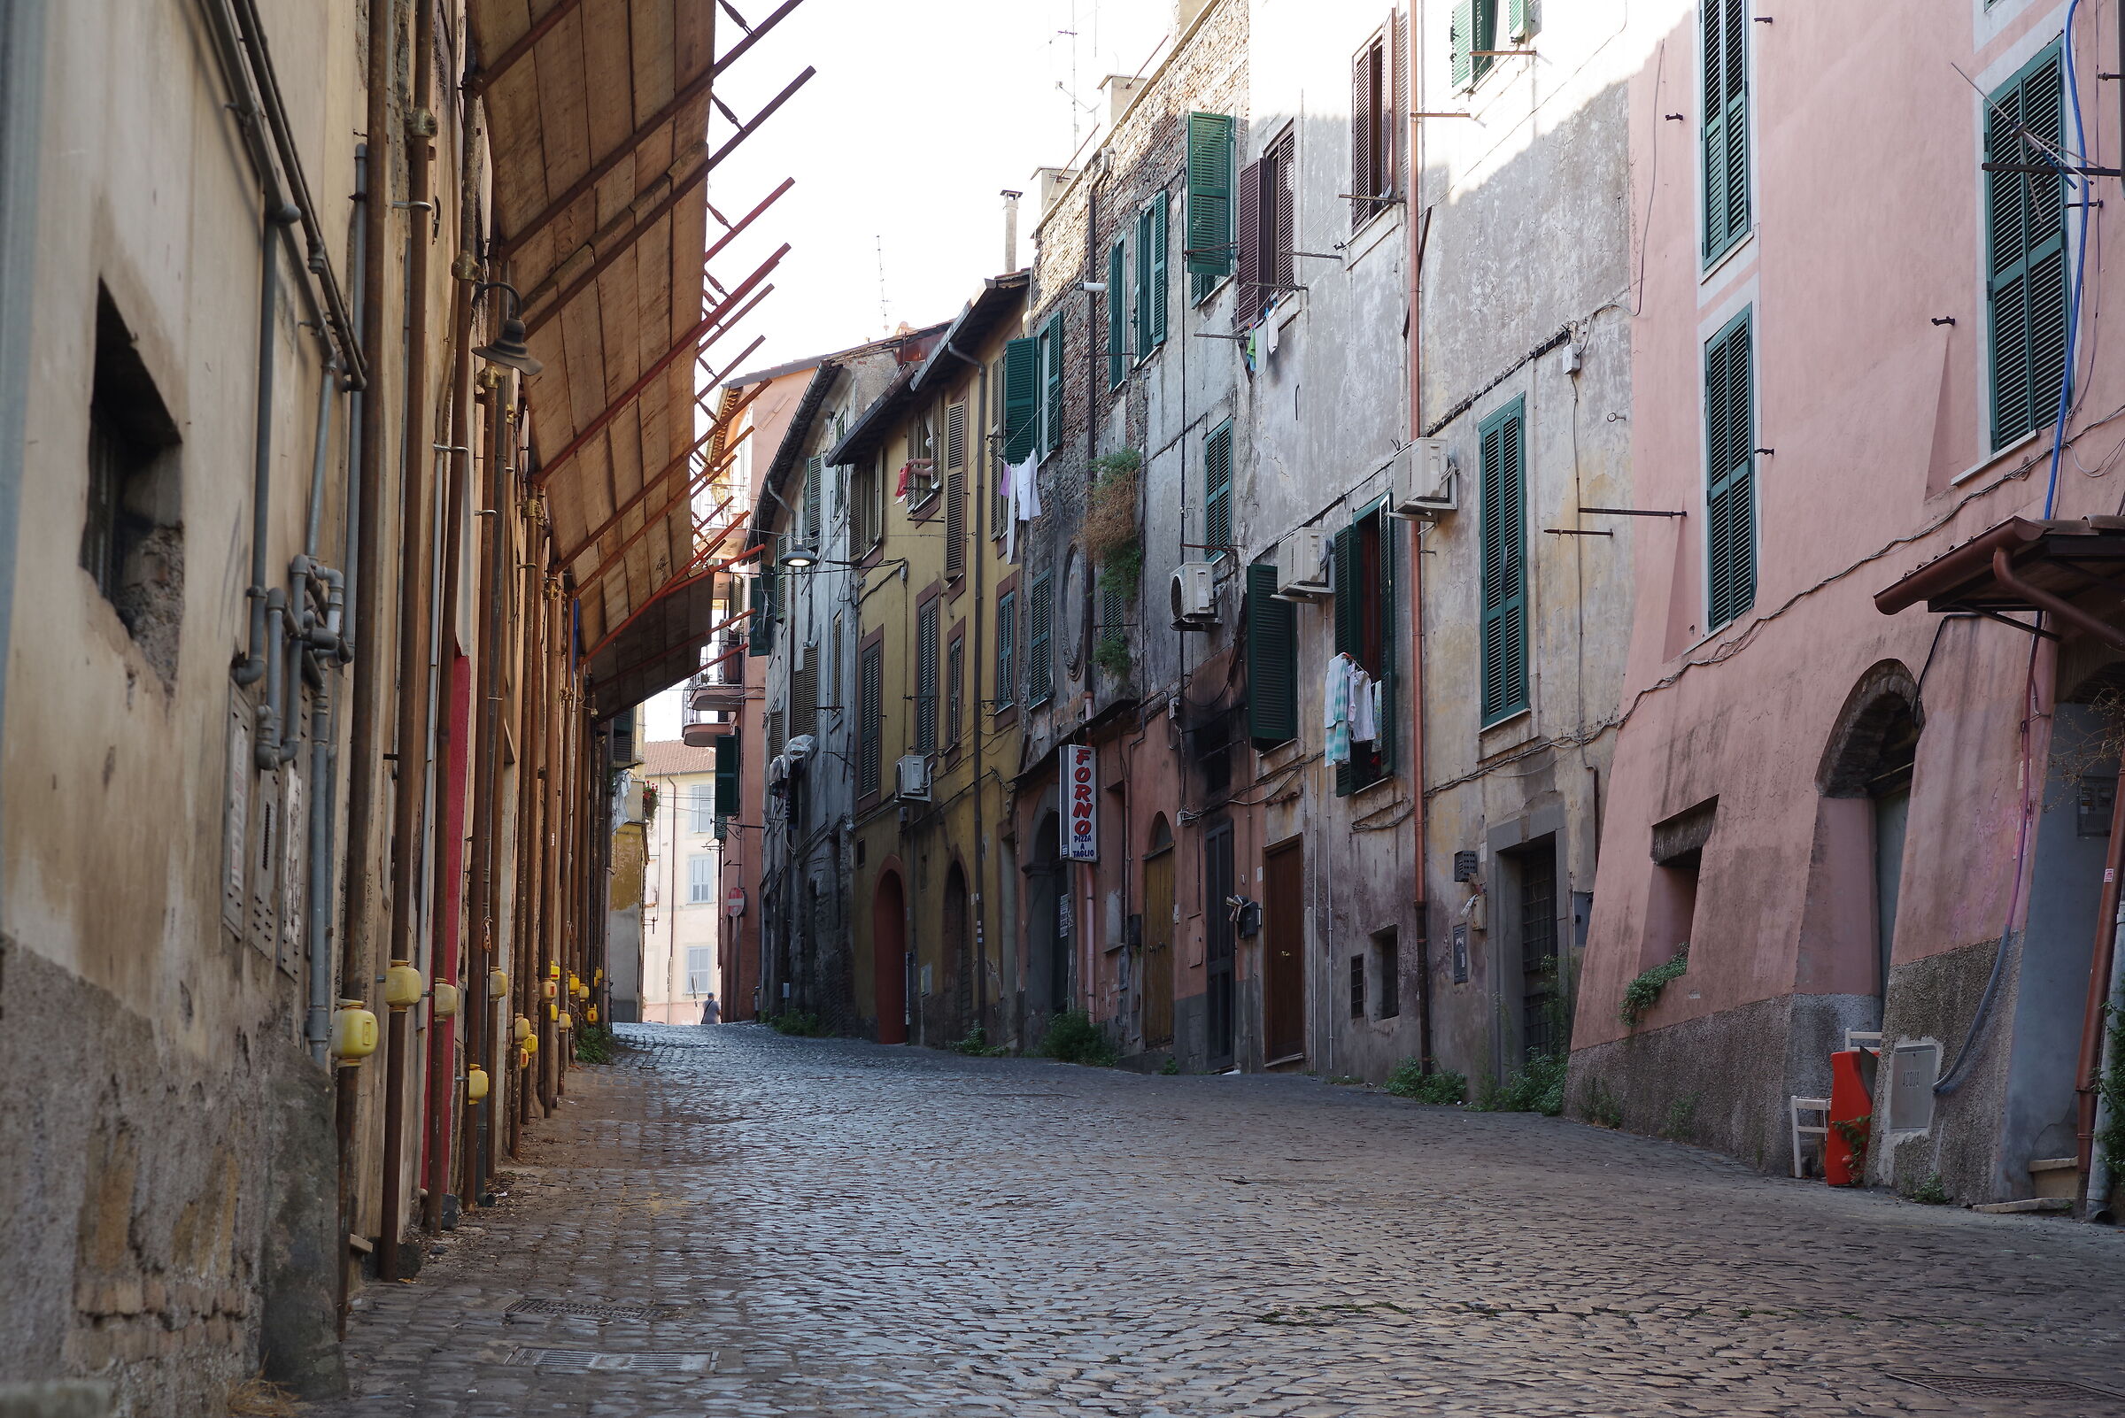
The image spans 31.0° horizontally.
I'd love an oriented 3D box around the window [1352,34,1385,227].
[{"bbox_3d":[2.827,-5.315,35.300,0.130,1.700,0.880,3,-10,-14],"label":"window"}]

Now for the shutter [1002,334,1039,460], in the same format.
[{"bbox_3d":[-0.511,-3.875,48.200,0.450,1.600,0.060,-5,-11,29],"label":"shutter"}]

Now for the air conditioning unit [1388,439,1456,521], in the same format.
[{"bbox_3d":[3.007,-1.903,32.391,0.310,0.560,0.790,2,-9,-11],"label":"air conditioning unit"}]

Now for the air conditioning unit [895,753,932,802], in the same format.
[{"bbox_3d":[-2.161,0.982,54.679,0.290,0.550,0.760,2,-8,-14],"label":"air conditioning unit"}]

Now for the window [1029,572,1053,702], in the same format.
[{"bbox_3d":[-0.278,-0.894,48.625,0.120,1.620,1.150,2,-9,-13],"label":"window"}]

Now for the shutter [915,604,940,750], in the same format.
[{"bbox_3d":[-1.927,-0.427,55.025,0.120,2.318,1.280,2,-8,-14],"label":"shutter"}]

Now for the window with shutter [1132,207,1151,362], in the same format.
[{"bbox_3d":[0.911,-4.772,43.000,0.130,1.750,0.750,3,-10,-14],"label":"window with shutter"}]

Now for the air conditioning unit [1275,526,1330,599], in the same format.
[{"bbox_3d":[2.269,-1.368,36.317,0.280,0.530,0.780,2,-8,-11],"label":"air conditioning unit"}]

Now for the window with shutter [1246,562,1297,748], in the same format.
[{"bbox_3d":[2.023,-0.548,37.200,0.480,1.683,0.060,2,-8,-13],"label":"window with shutter"}]

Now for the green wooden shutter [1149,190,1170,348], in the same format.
[{"bbox_3d":[1.052,-4.929,43.775,0.150,1.775,1.069,2,-8,-12],"label":"green wooden shutter"}]

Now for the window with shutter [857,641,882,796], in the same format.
[{"bbox_3d":[-2.791,0.189,56.000,0.120,2.150,1.050,3,-10,-15],"label":"window with shutter"}]

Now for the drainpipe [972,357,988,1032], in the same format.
[{"bbox_3d":[-1.111,-0.191,51.876,0.130,9.200,0.120,2,-9,-11],"label":"drainpipe"}]

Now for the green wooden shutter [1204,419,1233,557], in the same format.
[{"bbox_3d":[1.620,-2.290,40.100,0.100,1.400,0.900,3,-10,-14],"label":"green wooden shutter"}]

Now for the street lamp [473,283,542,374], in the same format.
[{"bbox_3d":[-2.341,-1.602,16.200,0.320,0.400,0.310,1,-8,-7],"label":"street lamp"}]

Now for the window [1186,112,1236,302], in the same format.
[{"bbox_3d":[1.537,-5.316,39.700,0.490,1.720,0.060,4,-10,-20],"label":"window"}]

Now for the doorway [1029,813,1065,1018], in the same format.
[{"bbox_3d":[-0.060,2.761,48.429,0.350,2.925,2.150,2,-8,-12],"label":"doorway"}]

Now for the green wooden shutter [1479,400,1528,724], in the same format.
[{"bbox_3d":[3.545,-1.170,30.853,0.080,2.514,1.200,2,-8,-11],"label":"green wooden shutter"}]

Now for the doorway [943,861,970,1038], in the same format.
[{"bbox_3d":[-1.484,3.401,54.031,0.400,2.500,1.750,2,-9,-11],"label":"doorway"}]

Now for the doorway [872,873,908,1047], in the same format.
[{"bbox_3d":[-2.447,3.681,56.900,0.300,2.582,1.850,2,-8,-14],"label":"doorway"}]

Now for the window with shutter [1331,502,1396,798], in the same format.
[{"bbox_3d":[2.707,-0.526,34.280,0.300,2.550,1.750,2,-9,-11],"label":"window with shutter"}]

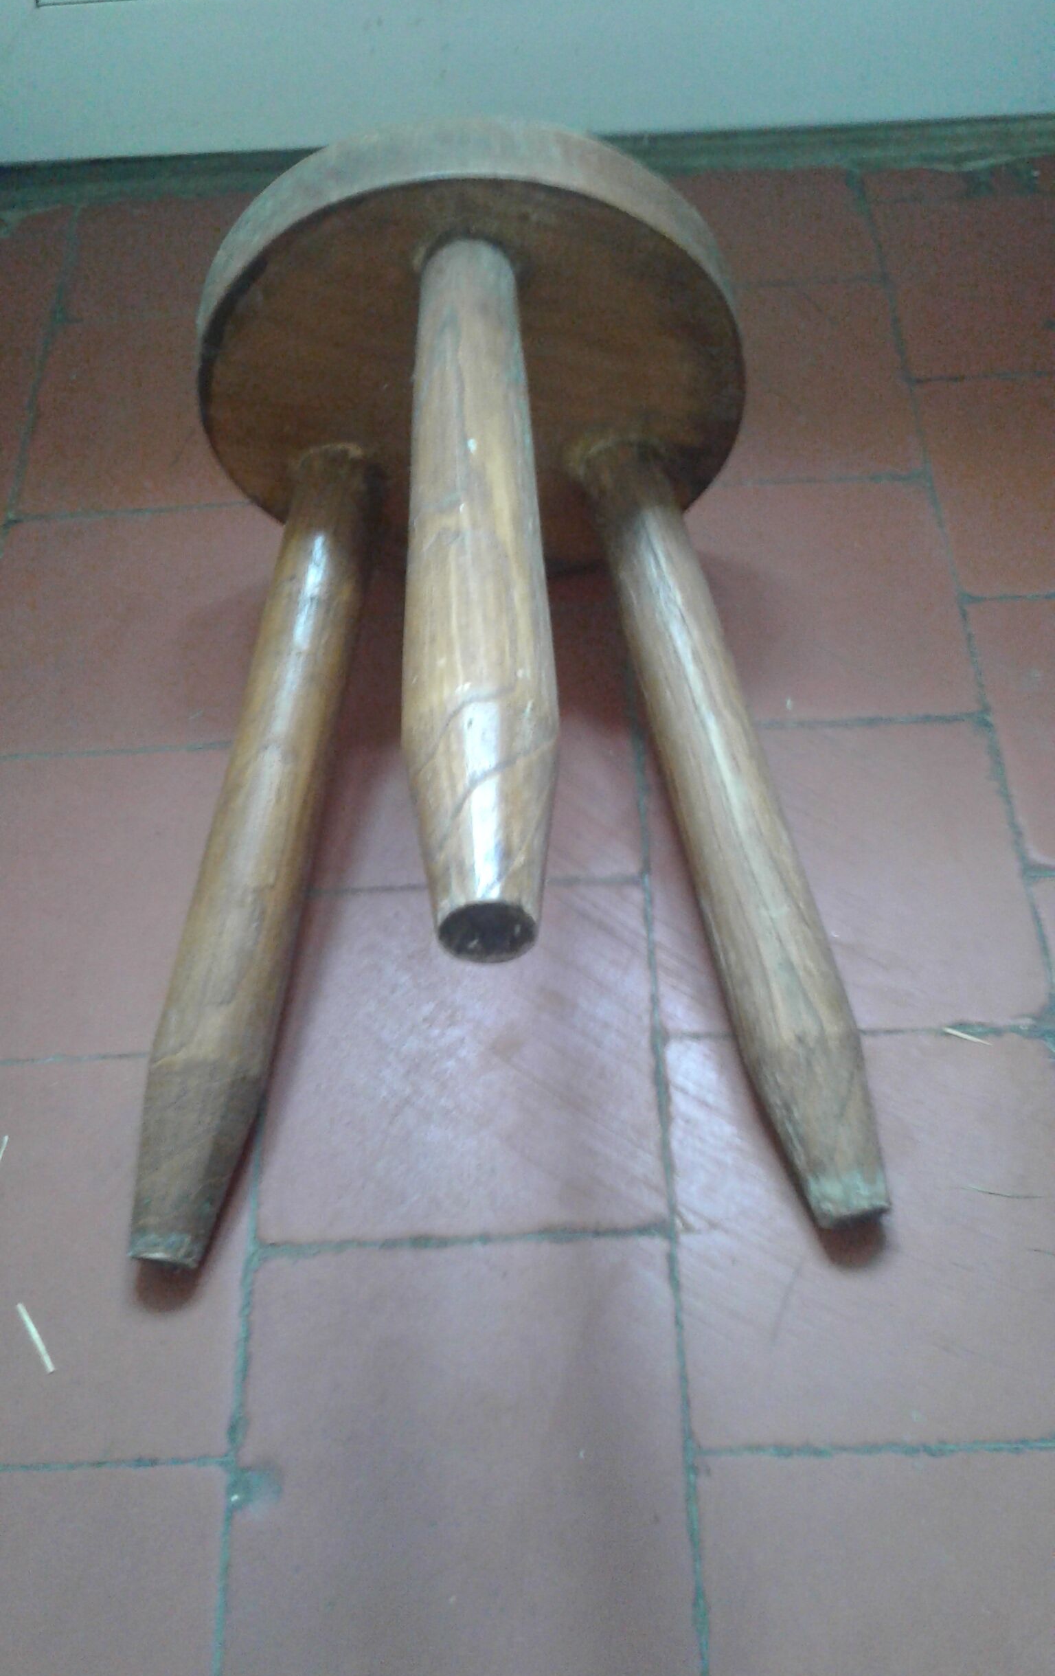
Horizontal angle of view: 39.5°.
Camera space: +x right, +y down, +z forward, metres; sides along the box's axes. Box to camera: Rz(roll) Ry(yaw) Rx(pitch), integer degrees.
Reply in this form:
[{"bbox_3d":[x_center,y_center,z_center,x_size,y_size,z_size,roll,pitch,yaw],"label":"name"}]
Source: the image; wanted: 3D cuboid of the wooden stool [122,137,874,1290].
[{"bbox_3d":[-0.022,-0.070,0.682,0.347,0.326,0.461,-4,62,1],"label":"wooden stool"}]

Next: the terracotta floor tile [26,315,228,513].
[{"bbox_3d":[-0.243,-0.292,1.018,0.197,0.015,0.191,-3,58,2],"label":"terracotta floor tile"}]

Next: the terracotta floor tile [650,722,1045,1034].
[{"bbox_3d":[0.164,0.021,0.797,0.197,0.015,0.191,-3,58,2],"label":"terracotta floor tile"}]

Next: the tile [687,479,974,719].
[{"bbox_3d":[0.160,-0.144,0.900,0.197,0.015,0.191,-3,58,2],"label":"tile"}]

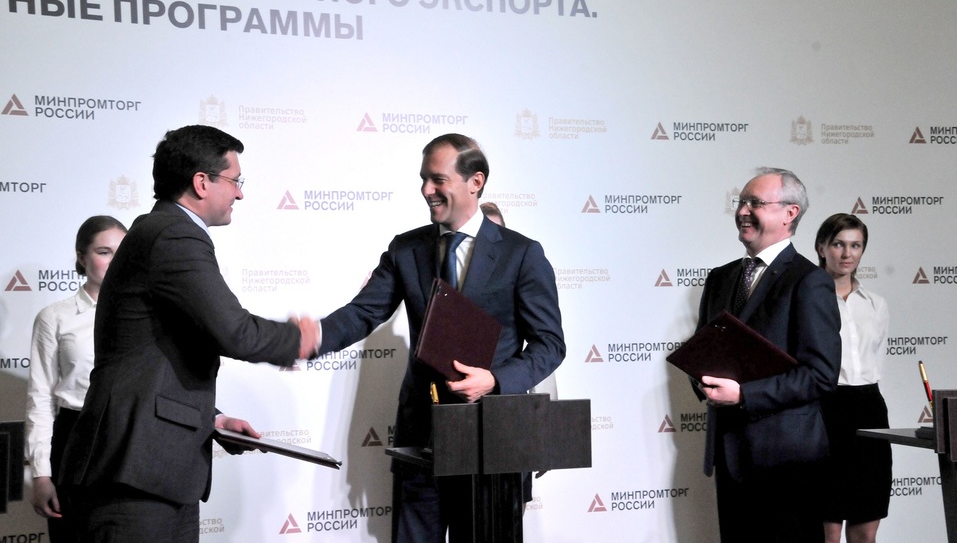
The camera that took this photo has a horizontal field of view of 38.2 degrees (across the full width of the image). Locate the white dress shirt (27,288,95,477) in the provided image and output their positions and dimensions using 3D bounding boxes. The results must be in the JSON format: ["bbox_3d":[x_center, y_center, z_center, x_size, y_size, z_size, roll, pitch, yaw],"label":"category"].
[{"bbox_3d":[-1.215,0.355,4.420,0.460,0.620,0.250,0,-3,-20],"label":"white dress shirt"}]

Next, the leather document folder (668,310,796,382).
[{"bbox_3d":[0.743,0.257,4.040,0.320,0.025,0.230,33,-63,-26],"label":"leather document folder"}]

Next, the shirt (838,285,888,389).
[{"bbox_3d":[1.355,0.245,5.120,0.440,0.430,0.270,-1,-3,-5],"label":"shirt"}]

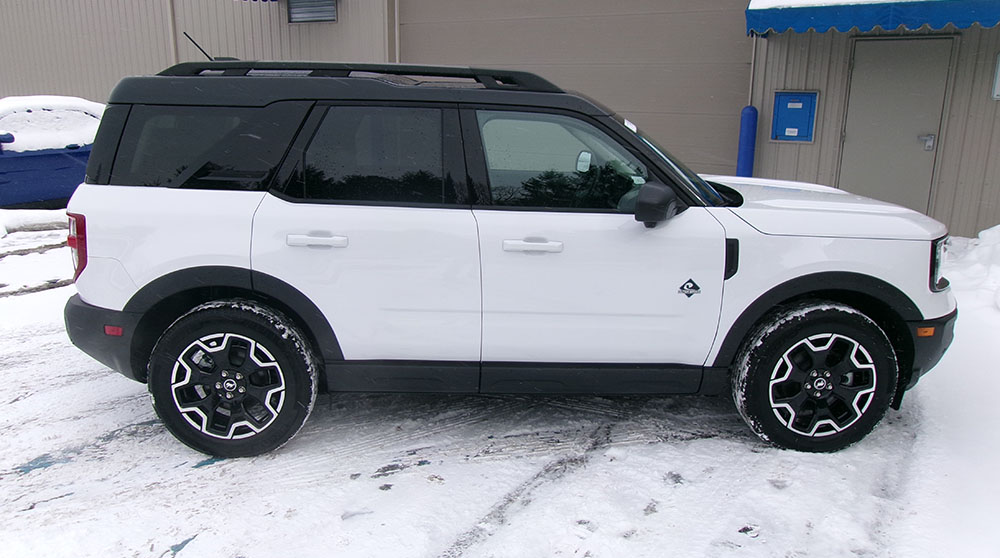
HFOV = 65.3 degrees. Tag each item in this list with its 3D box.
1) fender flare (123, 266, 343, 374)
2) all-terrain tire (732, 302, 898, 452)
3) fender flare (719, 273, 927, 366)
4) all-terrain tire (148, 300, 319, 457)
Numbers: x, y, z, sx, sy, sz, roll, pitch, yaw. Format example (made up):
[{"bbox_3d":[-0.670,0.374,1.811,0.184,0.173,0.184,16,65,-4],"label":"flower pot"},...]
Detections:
[{"bbox_3d":[-1.157,0.156,3.394,0.945,0.450,0.115,0,15,-2],"label":"fender flare"},{"bbox_3d":[1.467,0.458,3.646,0.727,0.725,0.225,0,15,-2],"label":"all-terrain tire"},{"bbox_3d":[1.433,0.176,3.498,0.955,0.450,0.120,0,15,-2],"label":"fender flare"},{"bbox_3d":[-1.201,0.452,3.547,0.727,0.725,0.225,0,15,-2],"label":"all-terrain tire"}]

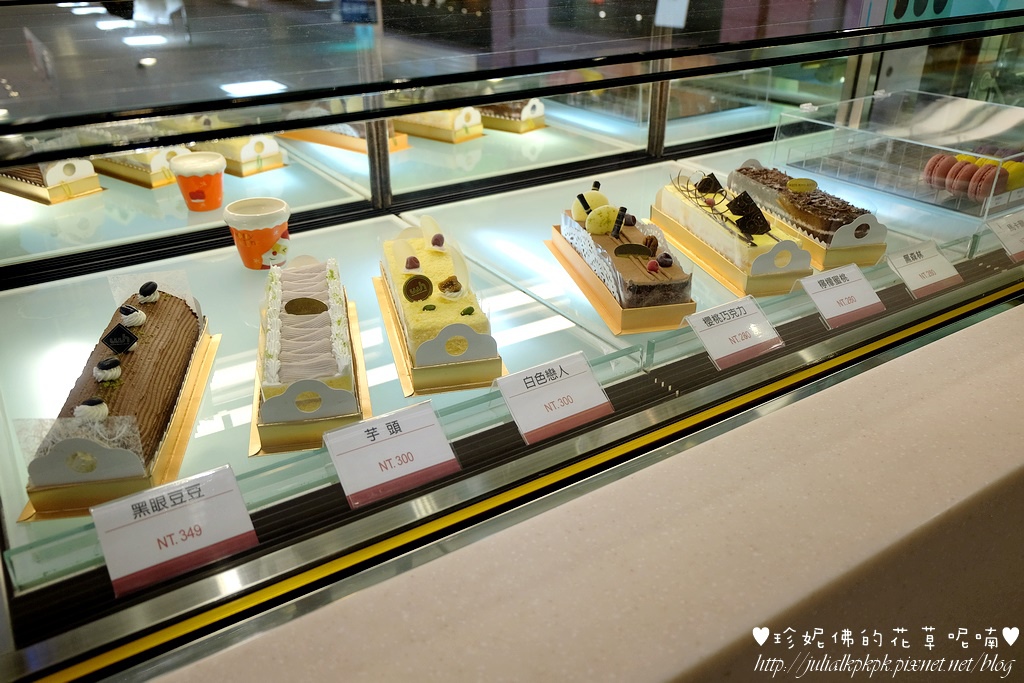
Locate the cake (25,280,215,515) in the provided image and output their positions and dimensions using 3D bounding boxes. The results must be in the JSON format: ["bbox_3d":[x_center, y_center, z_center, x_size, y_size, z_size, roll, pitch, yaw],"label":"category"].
[{"bbox_3d":[-0.315,0.029,0.636,0.083,0.063,0.256,-5,29,-10],"label":"cake"}]

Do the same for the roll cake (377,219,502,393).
[{"bbox_3d":[-0.078,-0.049,0.758,0.076,0.070,0.261,-8,28,-12],"label":"roll cake"}]

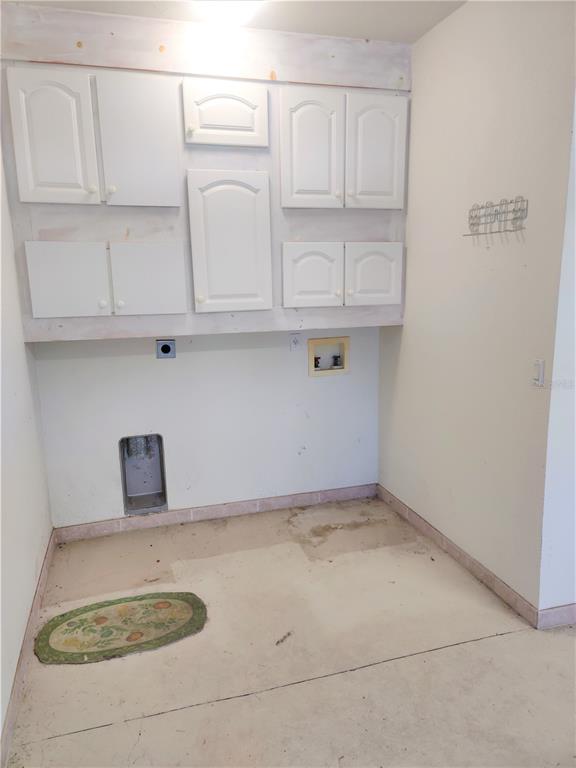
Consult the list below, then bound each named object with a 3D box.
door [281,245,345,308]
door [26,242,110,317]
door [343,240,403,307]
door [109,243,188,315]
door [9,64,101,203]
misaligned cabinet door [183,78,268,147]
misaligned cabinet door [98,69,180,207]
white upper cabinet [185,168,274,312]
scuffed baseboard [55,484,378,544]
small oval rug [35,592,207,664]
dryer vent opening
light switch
[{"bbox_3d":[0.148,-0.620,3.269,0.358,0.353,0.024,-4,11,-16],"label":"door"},{"bbox_3d":[-1.053,-0.503,2.789,0.362,0.356,0.025,-4,11,-16],"label":"door"},{"bbox_3d":[0.478,-0.615,3.233,0.345,0.344,0.025,-4,11,-16],"label":"door"},{"bbox_3d":[-0.692,-0.525,2.894,0.361,0.354,0.025,-4,11,-16],"label":"door"},{"bbox_3d":[-1.075,-1.131,2.666,0.349,0.574,0.025,-4,11,-16],"label":"door"},{"bbox_3d":[-0.307,-1.354,2.894,0.428,0.303,0.022,-4,11,-16],"label":"misaligned cabinet door"},{"bbox_3d":[-0.712,-1.155,2.771,0.358,0.576,0.025,-4,11,-16],"label":"misaligned cabinet door"},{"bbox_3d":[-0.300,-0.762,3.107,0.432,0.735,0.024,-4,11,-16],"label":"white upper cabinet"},{"bbox_3d":[-0.377,0.827,3.723,2.100,0.105,0.014,-4,11,-16],"label":"scuffed baseboard"},{"bbox_3d":[-0.744,1.090,2.624,0.749,0.010,0.470,-4,11,-16],"label":"small oval rug"},{"bbox_3d":[-0.897,0.546,3.579,0.260,0.484,0.110,-4,11,-16],"label":"dryer vent opening"},{"bbox_3d":[1.045,-0.044,2.398,0.013,0.115,0.072,-4,11,-16],"label":"light switch"}]

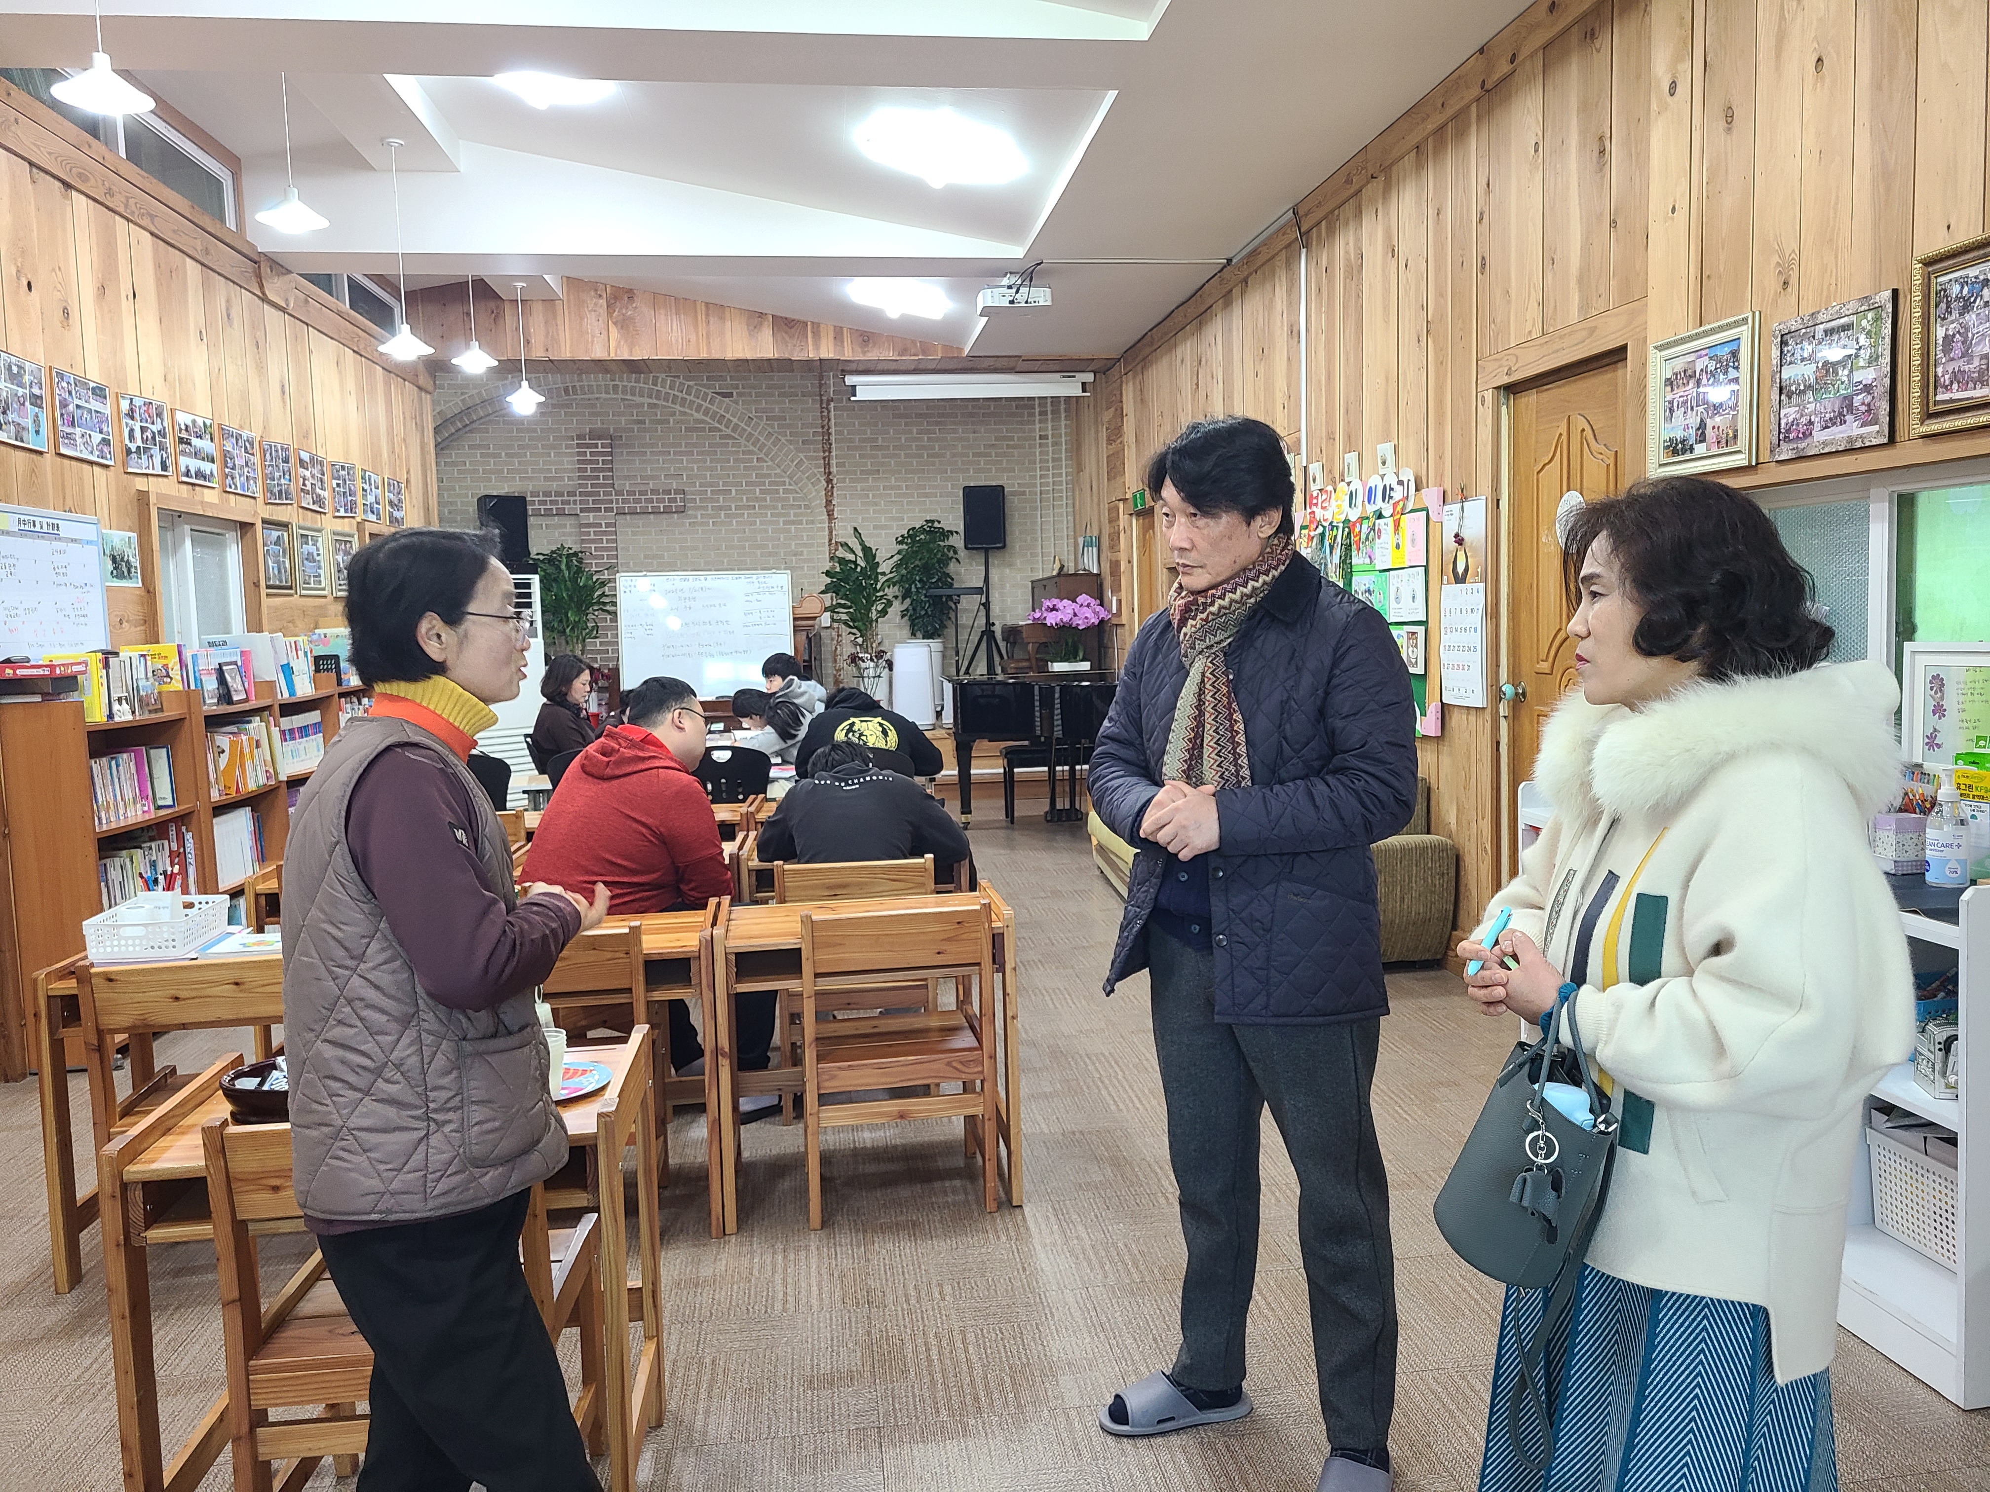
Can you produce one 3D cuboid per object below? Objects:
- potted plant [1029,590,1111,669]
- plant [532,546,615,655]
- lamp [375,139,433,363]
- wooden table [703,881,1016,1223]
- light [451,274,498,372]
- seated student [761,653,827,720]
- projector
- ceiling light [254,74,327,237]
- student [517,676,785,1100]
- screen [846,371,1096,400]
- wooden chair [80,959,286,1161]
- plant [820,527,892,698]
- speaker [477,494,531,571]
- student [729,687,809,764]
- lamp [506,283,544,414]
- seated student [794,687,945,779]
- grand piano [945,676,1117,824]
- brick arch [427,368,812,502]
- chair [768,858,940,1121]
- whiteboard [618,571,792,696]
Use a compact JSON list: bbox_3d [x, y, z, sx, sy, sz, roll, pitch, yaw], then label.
[{"bbox_3d":[0.560,-0.865,11.326,0.620,0.611,0.420,-2,5,-7],"label":"potted plant"},{"bbox_3d":[-3.453,-0.832,12.238,0.700,1.620,0.660,-2,5,-7],"label":"plant"},{"bbox_3d":[-3.012,-2.505,7.559,0.310,1.065,0.310,-2,5,-7],"label":"lamp"},{"bbox_3d":[-0.335,0.772,3.832,0.725,0.745,0.480,-2,5,-9],"label":"wooden table"},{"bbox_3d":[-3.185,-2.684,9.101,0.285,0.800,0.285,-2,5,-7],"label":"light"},{"bbox_3d":[-1.277,0.073,9.050,0.680,1.264,0.480,-2,5,-5],"label":"seated student"},{"bbox_3d":[0.116,-2.573,8.674,0.390,0.115,0.300,-2,5,-7],"label":"projector"},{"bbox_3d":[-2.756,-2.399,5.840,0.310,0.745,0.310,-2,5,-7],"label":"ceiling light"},{"bbox_3d":[-1.048,0.442,4.558,0.620,1.310,0.780,3,7,41],"label":"student"},{"bbox_3d":[-0.188,-2.867,11.918,1.995,0.201,0.110,-2,5,-7],"label":"screen"},{"bbox_3d":[-1.726,0.805,3.374,0.450,0.755,0.430,-3,5,-13],"label":"wooden chair"},{"bbox_3d":[-1.150,-0.965,12.518,0.620,1.712,0.600,-2,5,-7],"label":"plant"},{"bbox_3d":[-3.599,-1.579,10.969,0.325,0.530,0.280,-5,6,-37],"label":"speaker"},{"bbox_3d":[-1.227,0.201,8.561,0.700,1.093,0.480,-2,5,-2],"label":"student"},{"bbox_3d":[-3.409,-2.854,10.756,0.300,0.913,0.300,-2,5,-7],"label":"lamp"},{"bbox_3d":[-0.597,0.278,7.231,0.680,1.140,0.750,-2,5,-7],"label":"seated student"},{"bbox_3d":[0.473,0.068,9.569,1.480,1.020,1.650,-2,5,-7],"label":"grand piano"},{"bbox_3d":[-2.903,-2.454,11.941,3.070,1.058,0.120,-2,5,-7],"label":"brick arch"},{"bbox_3d":[-0.418,0.678,4.418,0.450,0.755,0.430,-2,5,-10],"label":"chair"},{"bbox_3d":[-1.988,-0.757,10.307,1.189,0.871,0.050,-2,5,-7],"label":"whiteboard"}]

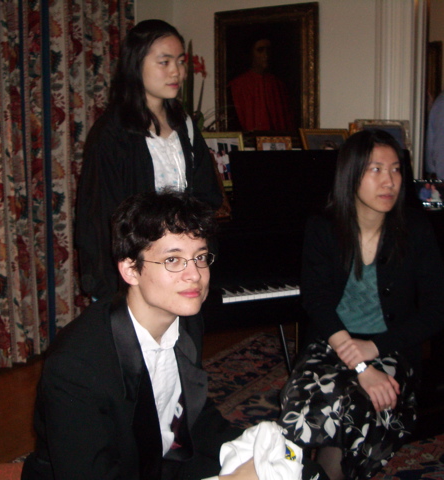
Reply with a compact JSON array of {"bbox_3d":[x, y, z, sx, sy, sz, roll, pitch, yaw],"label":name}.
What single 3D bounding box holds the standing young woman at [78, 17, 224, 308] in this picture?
[{"bbox_3d":[-0.194,0.171,1.943,0.460,1.596,0.310,-7,11,-37],"label":"standing young woman"}]

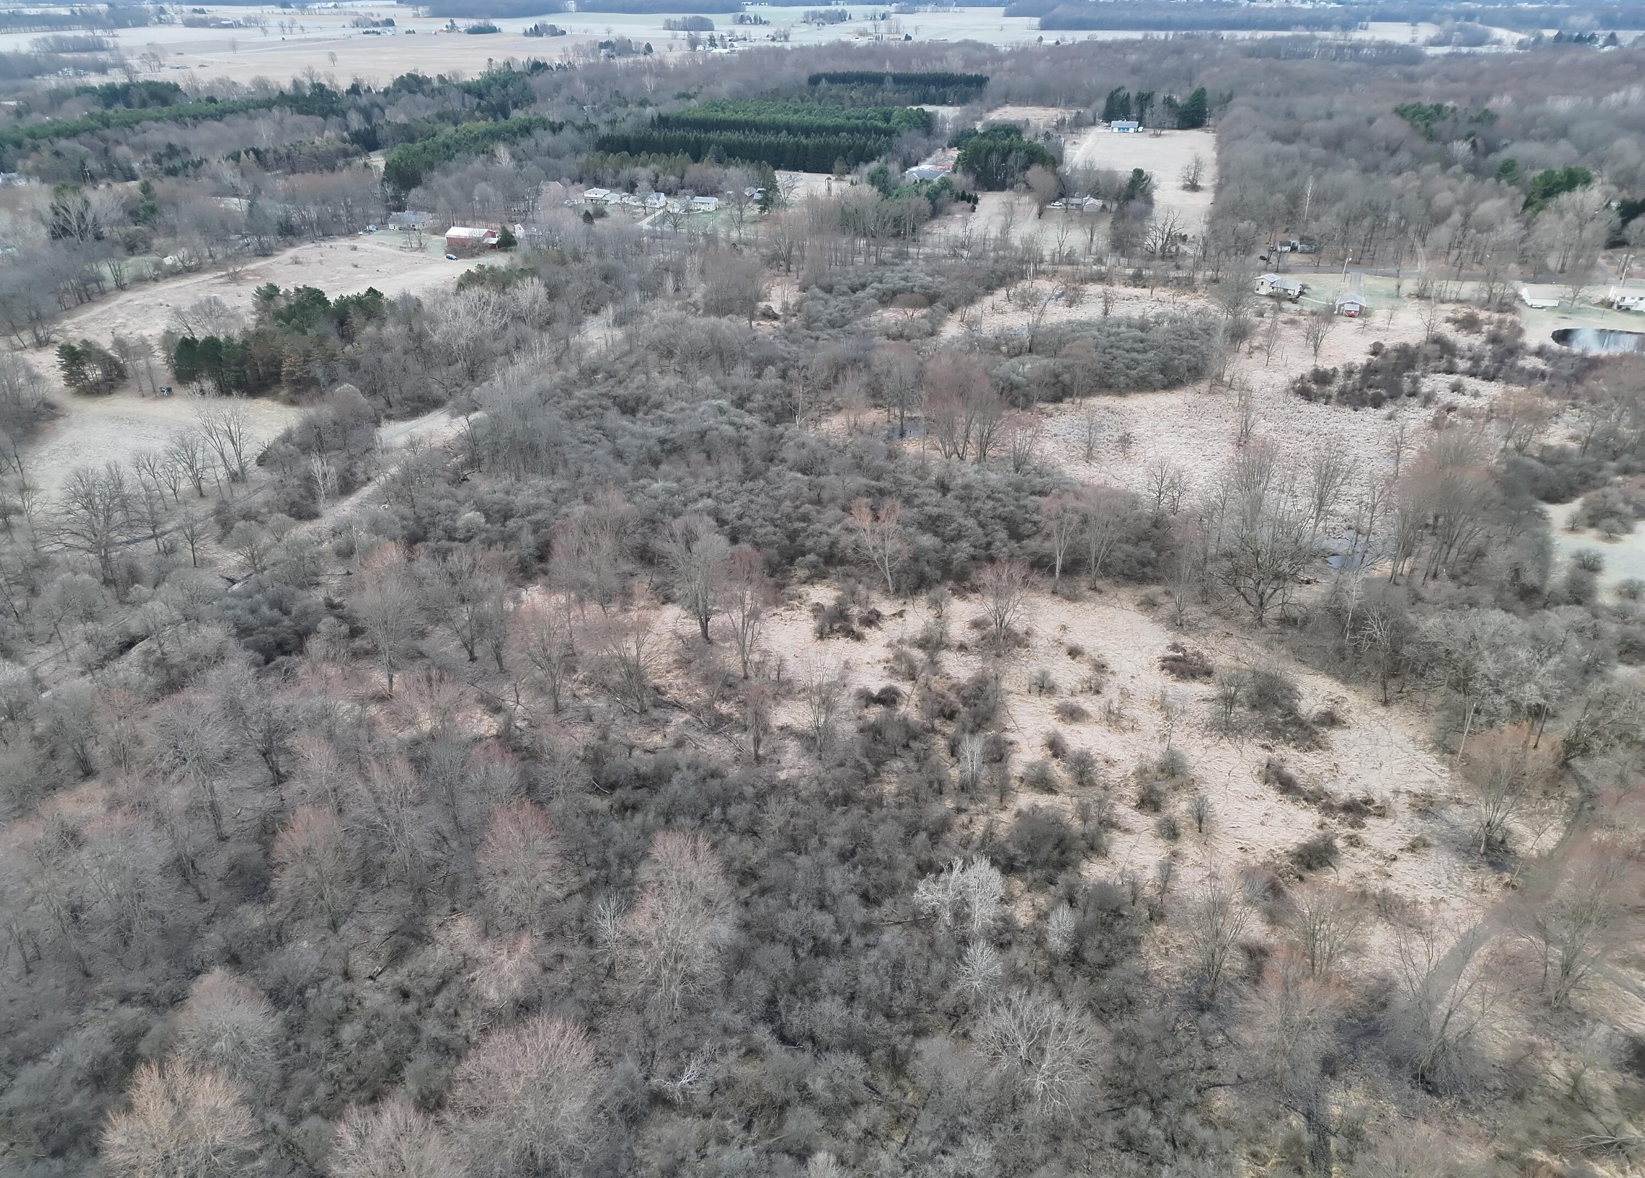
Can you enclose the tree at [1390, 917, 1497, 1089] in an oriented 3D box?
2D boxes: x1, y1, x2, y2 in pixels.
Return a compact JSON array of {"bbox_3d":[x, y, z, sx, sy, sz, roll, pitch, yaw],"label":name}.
[{"bbox_3d":[61.380,42.210,114.000,8.840,23.620,8.670,0,29,0],"label":"tree"}]

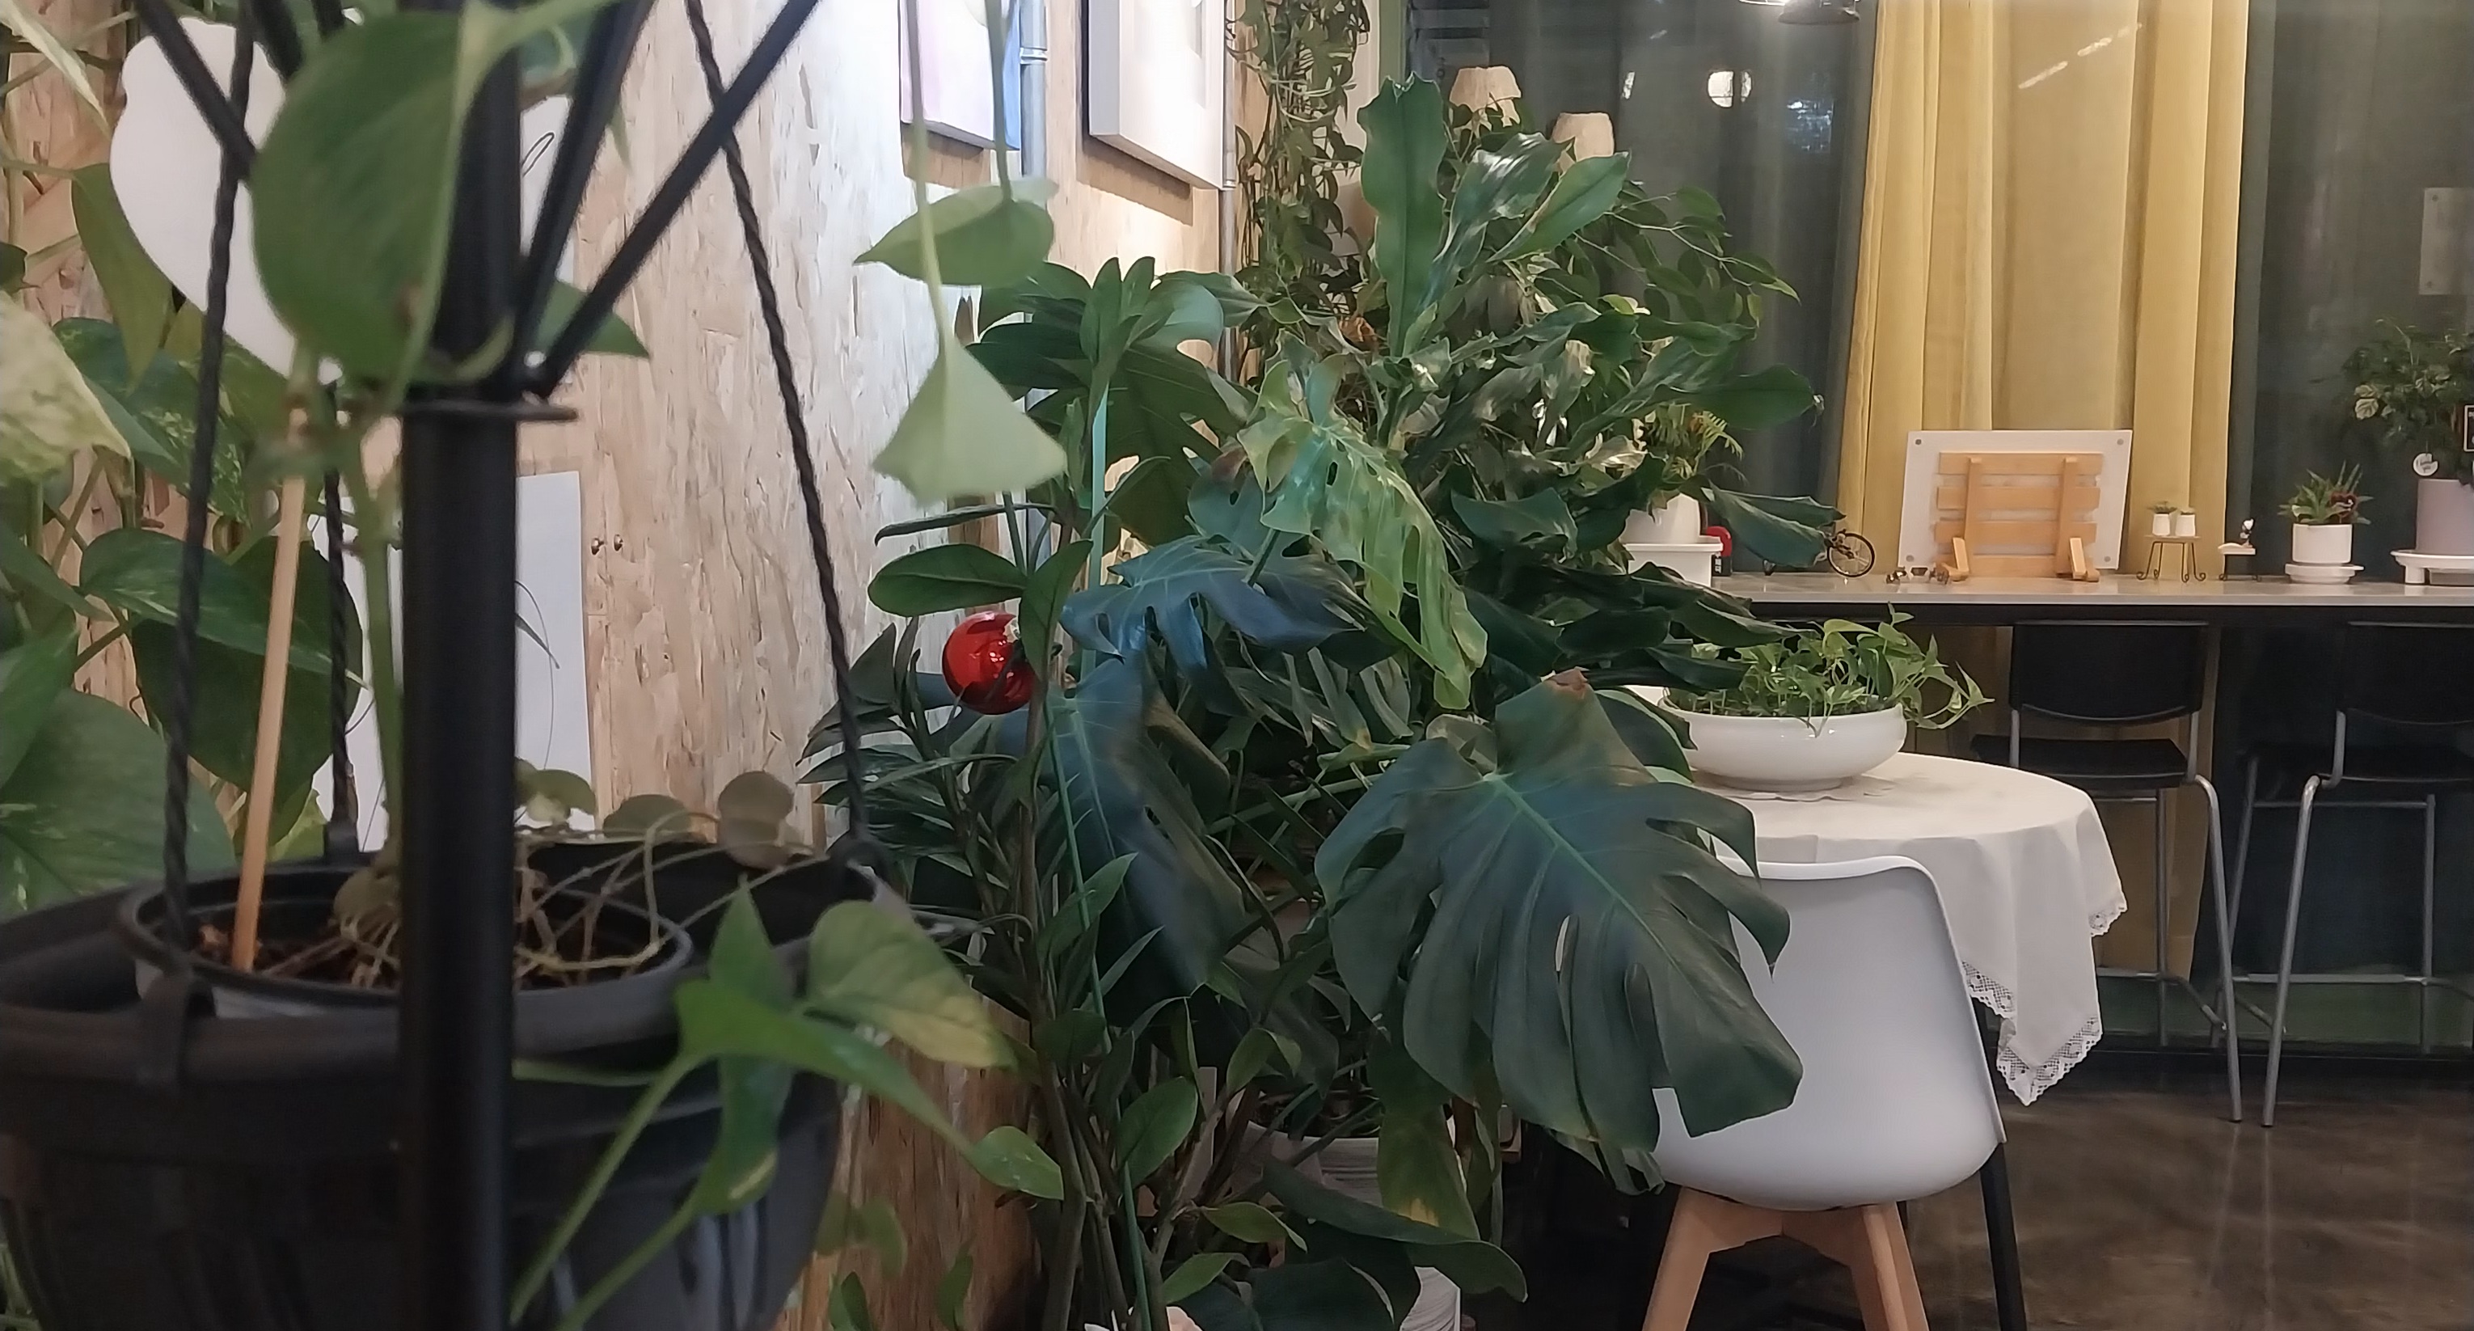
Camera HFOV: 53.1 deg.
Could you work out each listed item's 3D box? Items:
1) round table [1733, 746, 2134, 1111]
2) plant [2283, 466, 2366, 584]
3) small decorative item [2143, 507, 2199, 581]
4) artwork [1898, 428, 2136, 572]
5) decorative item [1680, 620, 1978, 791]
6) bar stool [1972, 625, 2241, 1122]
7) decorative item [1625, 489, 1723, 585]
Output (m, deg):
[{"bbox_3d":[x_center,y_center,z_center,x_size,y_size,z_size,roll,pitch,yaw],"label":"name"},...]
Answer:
[{"bbox_3d":[0.808,0.552,3.745,0.920,0.750,0.920,1,6,7],"label":"round table"},{"bbox_3d":[2.100,-0.271,4.800,0.158,0.222,0.150,1,6,5],"label":"plant"},{"bbox_3d":[1.838,-0.241,4.854,0.115,0.150,0.075,1,6,5],"label":"small decorative item"},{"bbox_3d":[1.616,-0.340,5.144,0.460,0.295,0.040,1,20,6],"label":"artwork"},{"bbox_3d":[0.902,0.045,3.779,0.460,0.250,0.380,1,6,7],"label":"decorative item"},{"bbox_3d":[1.655,0.364,4.770,0.460,0.900,0.490,1,6,7],"label":"bar stool"},{"bbox_3d":[0.830,-0.246,4.782,0.210,0.183,0.180,1,6,5],"label":"decorative item"}]

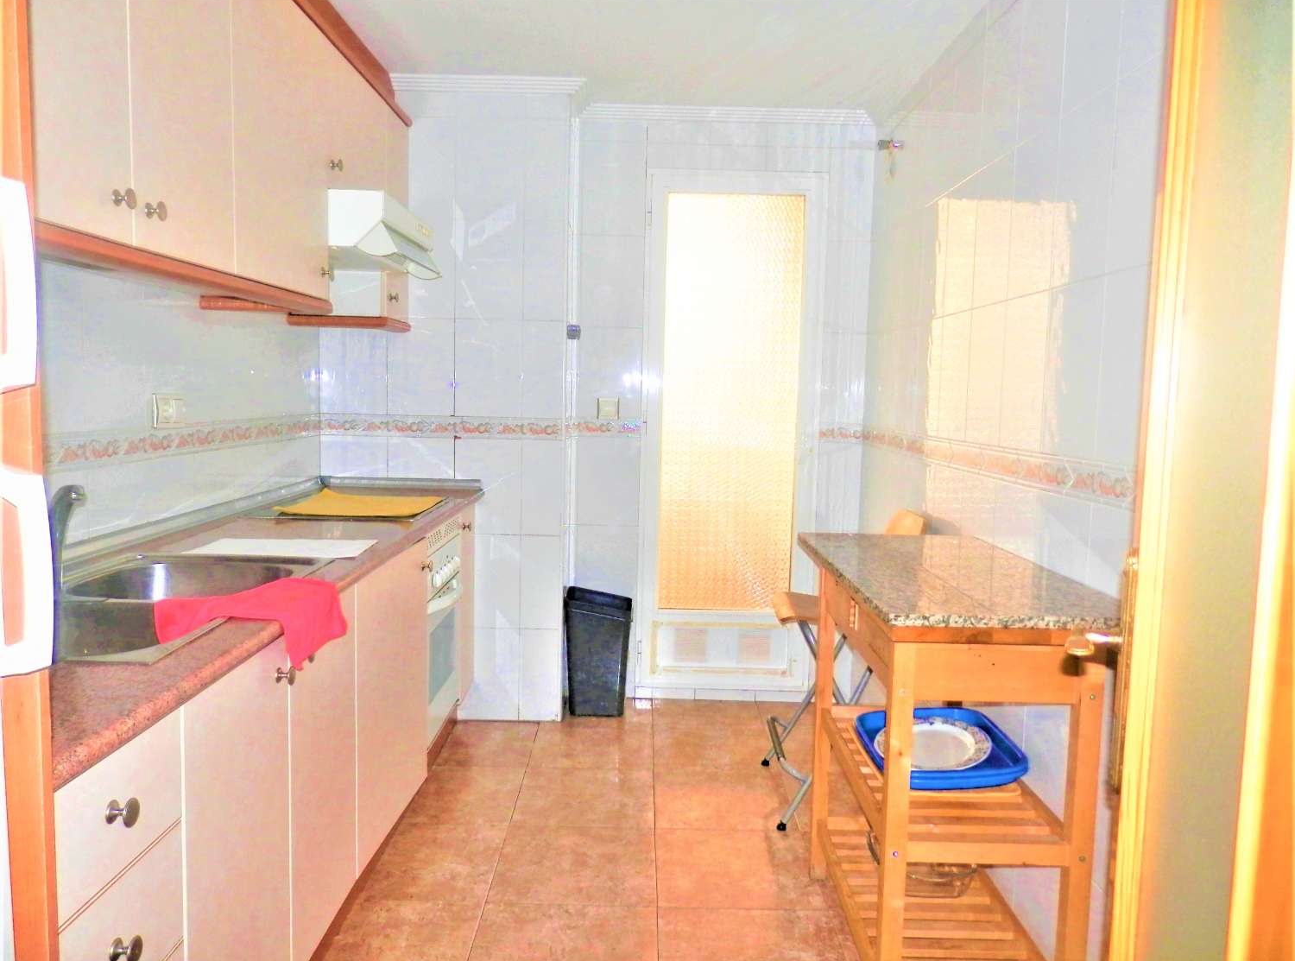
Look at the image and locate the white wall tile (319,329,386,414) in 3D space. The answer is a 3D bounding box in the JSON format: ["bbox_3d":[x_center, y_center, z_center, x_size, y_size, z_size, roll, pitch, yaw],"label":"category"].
[{"bbox_3d":[-1.085,-0.425,3.460,0.249,0.359,0.010,1,6,0],"label":"white wall tile"}]

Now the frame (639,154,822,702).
[{"bbox_3d":[0.330,-0.170,3.790,0.711,2.094,0.050,1,6,0],"label":"frame"}]

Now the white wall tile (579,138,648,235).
[{"bbox_3d":[-0.137,-1.146,3.687,0.257,0.359,0.010,1,6,0],"label":"white wall tile"}]

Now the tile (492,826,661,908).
[{"bbox_3d":[-0.191,1.043,2.537,0.430,0.010,0.418,1,6,0],"label":"tile"}]

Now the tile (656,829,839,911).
[{"bbox_3d":[0.234,1.035,2.499,0.425,0.012,0.426,1,5,0],"label":"tile"}]

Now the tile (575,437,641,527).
[{"bbox_3d":[-0.161,0.004,3.727,0.256,0.355,0.010,1,5,0],"label":"tile"}]

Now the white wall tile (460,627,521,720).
[{"bbox_3d":[-0.602,0.729,3.512,0.244,0.354,0.010,1,5,0],"label":"white wall tile"}]

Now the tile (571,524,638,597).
[{"bbox_3d":[-0.162,0.362,3.799,0.250,0.358,0.012,1,5,0],"label":"tile"}]

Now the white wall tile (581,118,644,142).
[{"bbox_3d":[-0.136,-1.381,3.691,0.258,0.091,0.010,1,5,0],"label":"white wall tile"}]

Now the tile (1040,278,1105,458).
[{"bbox_3d":[0.882,-0.225,1.932,0.012,0.363,0.254,1,5,0],"label":"tile"}]

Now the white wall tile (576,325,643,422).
[{"bbox_3d":[-0.150,-0.429,3.782,0.261,0.365,0.010,1,5,0],"label":"white wall tile"}]

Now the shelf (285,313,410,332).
[{"bbox_3d":[-1.043,-0.548,3.286,0.339,0.040,0.352,1,5,0],"label":"shelf"}]

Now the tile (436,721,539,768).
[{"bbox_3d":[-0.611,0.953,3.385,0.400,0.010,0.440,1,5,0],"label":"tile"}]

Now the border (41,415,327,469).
[{"bbox_3d":[-1.195,-0.128,2.642,0.010,0.080,1.567,1,5,0],"label":"border"}]

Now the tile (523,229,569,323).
[{"bbox_3d":[-0.375,-0.765,3.429,0.157,0.359,0.010,1,6,0],"label":"tile"}]

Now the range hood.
[{"bbox_3d":[-0.936,-0.724,2.816,0.516,0.172,0.600,1,5,0],"label":"range hood"}]

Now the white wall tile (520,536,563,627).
[{"bbox_3d":[-0.396,0.381,3.480,0.152,0.351,0.010,1,5,0],"label":"white wall tile"}]

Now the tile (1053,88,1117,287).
[{"bbox_3d":[0.901,-0.595,1.926,0.010,0.365,0.250,1,5,0],"label":"tile"}]

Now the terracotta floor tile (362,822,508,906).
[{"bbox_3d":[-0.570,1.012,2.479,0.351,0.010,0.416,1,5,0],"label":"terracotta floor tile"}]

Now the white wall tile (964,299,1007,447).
[{"bbox_3d":[0.880,-0.271,2.422,0.012,0.363,0.249,1,5,0],"label":"white wall tile"}]

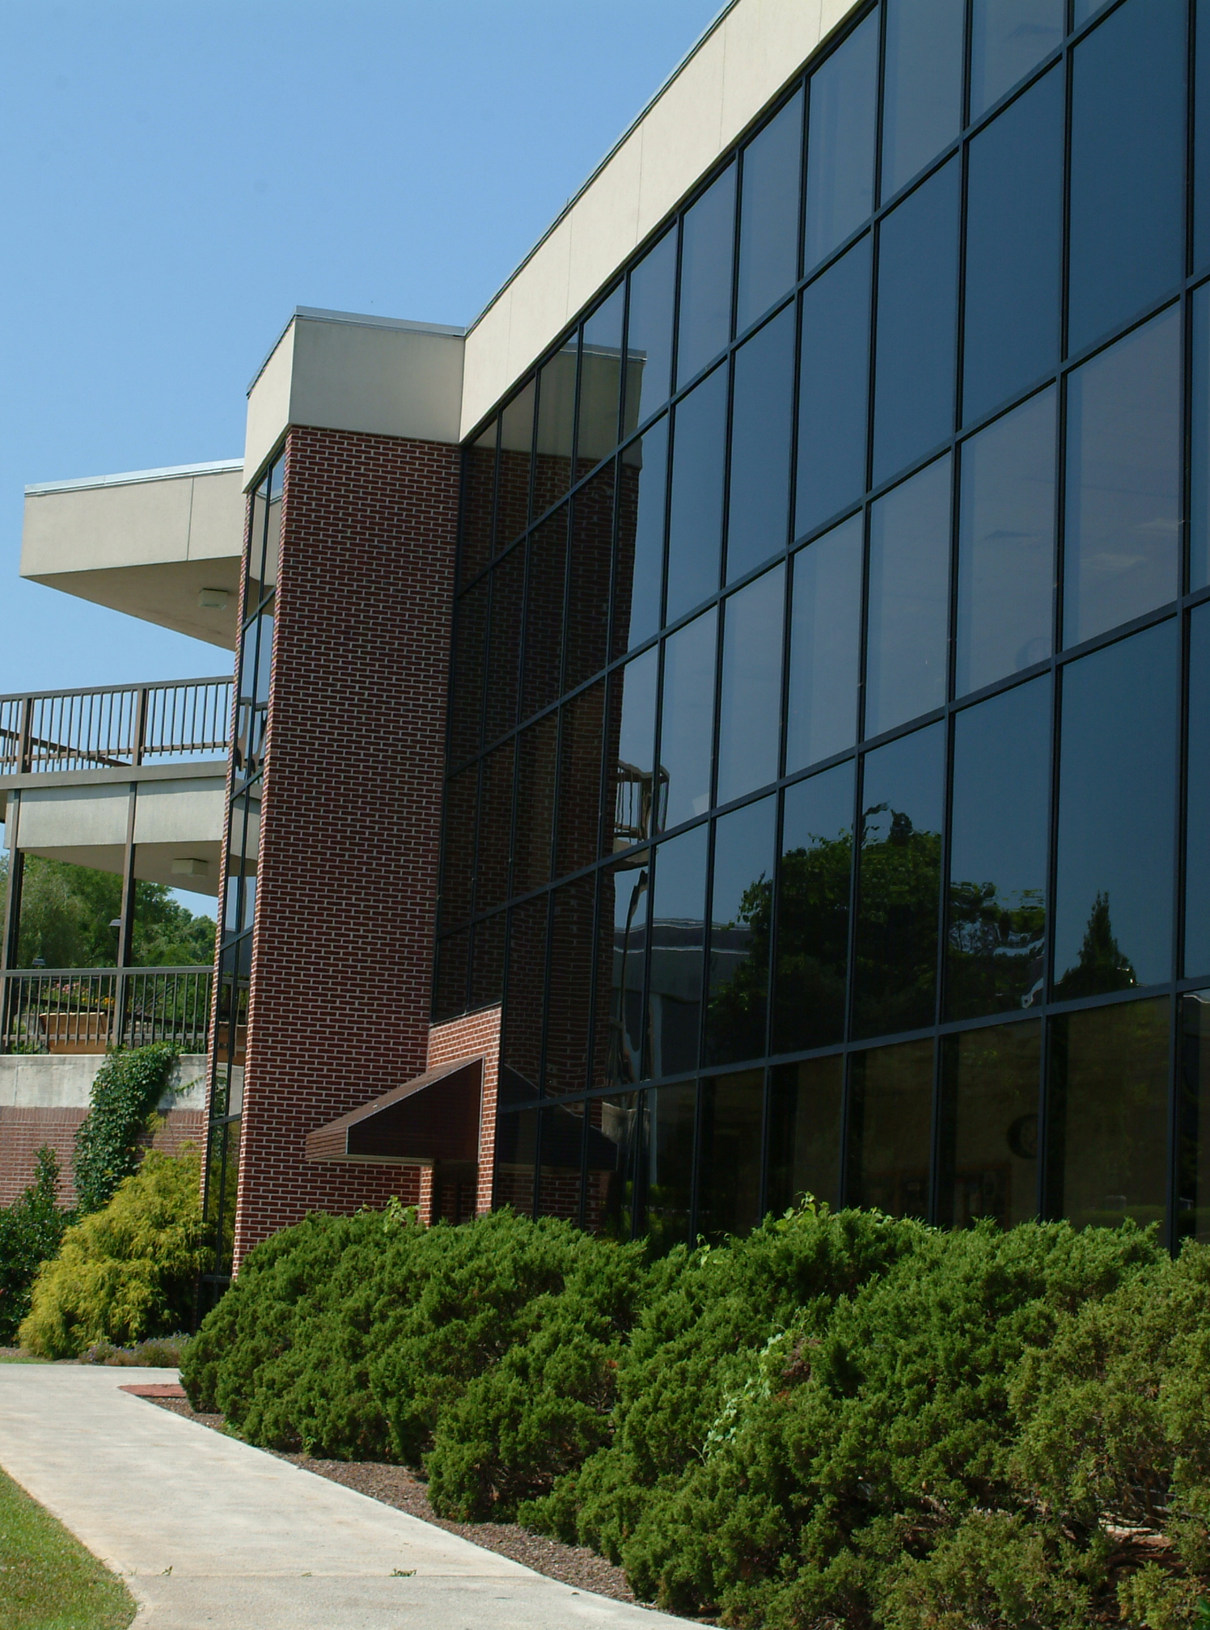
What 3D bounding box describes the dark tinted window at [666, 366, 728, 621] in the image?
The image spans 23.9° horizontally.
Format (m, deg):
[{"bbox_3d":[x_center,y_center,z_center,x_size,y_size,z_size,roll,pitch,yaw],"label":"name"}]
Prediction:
[{"bbox_3d":[0.787,-2.630,23.491,0.080,1.974,1.460,6,-10,-16],"label":"dark tinted window"}]

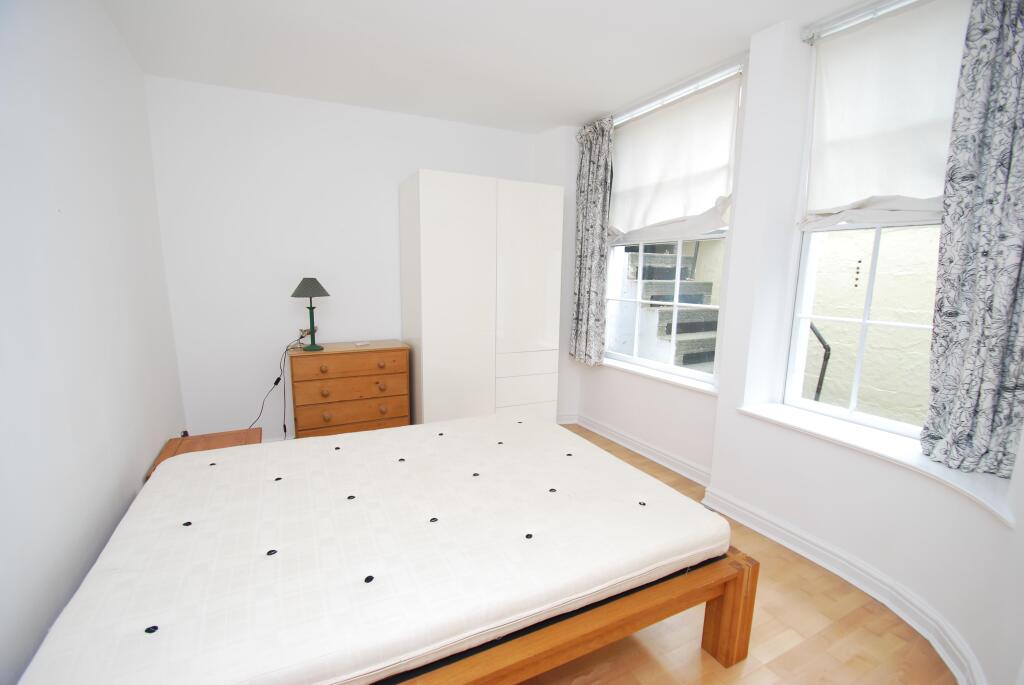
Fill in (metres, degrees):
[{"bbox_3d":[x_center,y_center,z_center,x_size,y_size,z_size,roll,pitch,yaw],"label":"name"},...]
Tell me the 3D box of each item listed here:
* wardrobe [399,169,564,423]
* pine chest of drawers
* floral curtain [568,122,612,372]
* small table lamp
[{"bbox_3d":[-0.249,-0.216,3.451,1.112,2.002,0.622,-4,10,-25],"label":"wardrobe"},{"bbox_3d":[-1.203,0.421,3.244,0.802,0.790,0.383,-3,10,-23],"label":"pine chest of drawers"},{"bbox_3d":[0.634,-0.750,3.470,0.122,1.896,0.330,-4,10,-27],"label":"floral curtain"},{"bbox_3d":[-1.420,-0.201,3.042,0.241,0.498,0.241,-3,10,-23],"label":"small table lamp"}]

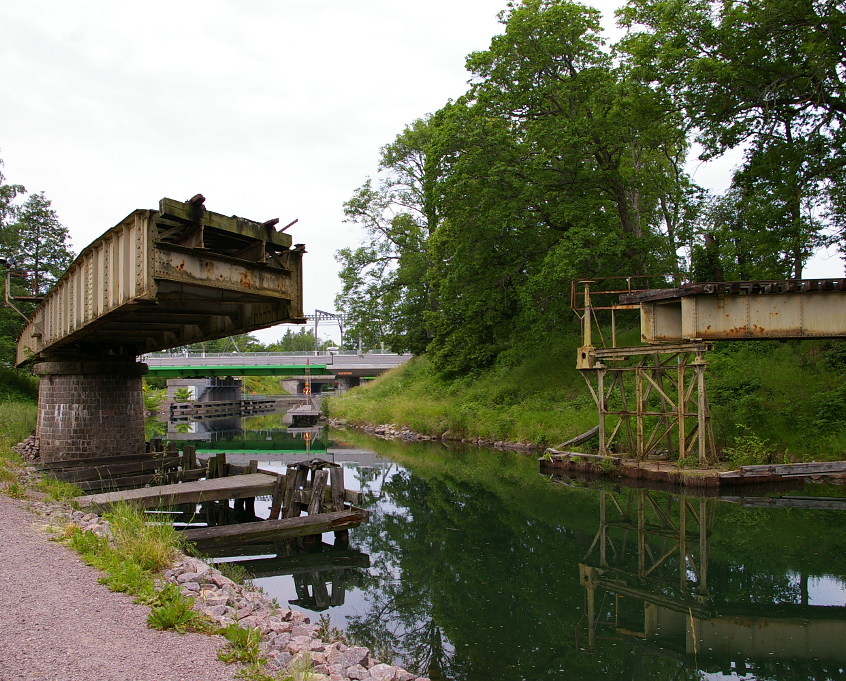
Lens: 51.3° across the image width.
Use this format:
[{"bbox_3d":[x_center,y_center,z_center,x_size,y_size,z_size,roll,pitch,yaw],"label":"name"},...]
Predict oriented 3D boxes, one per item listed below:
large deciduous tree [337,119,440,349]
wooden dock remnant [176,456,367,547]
[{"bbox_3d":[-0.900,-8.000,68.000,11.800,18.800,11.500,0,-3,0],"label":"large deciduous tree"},{"bbox_3d":[-2.690,2.681,14.560,3.150,1.220,1.950,2,-4,-38],"label":"wooden dock remnant"}]

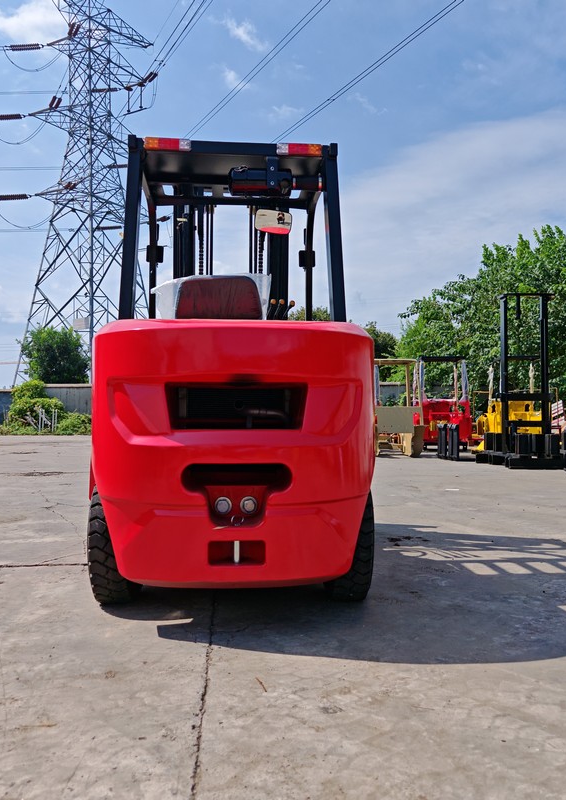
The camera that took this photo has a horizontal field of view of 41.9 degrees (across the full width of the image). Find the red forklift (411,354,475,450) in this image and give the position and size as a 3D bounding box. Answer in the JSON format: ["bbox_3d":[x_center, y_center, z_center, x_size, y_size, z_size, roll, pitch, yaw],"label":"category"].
[{"bbox_3d":[3.630,0.050,17.200,1.200,2.100,2.400,0,-1,4],"label":"red forklift"}]

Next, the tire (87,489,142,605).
[{"bbox_3d":[-0.699,0.570,3.187,0.180,0.590,0.590,0,-1,-4],"label":"tire"}]

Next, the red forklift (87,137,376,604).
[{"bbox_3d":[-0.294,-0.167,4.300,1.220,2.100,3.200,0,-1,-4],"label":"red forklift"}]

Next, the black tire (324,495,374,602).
[{"bbox_3d":[0.259,0.570,3.253,0.180,0.590,0.590,0,-1,-4],"label":"black tire"}]

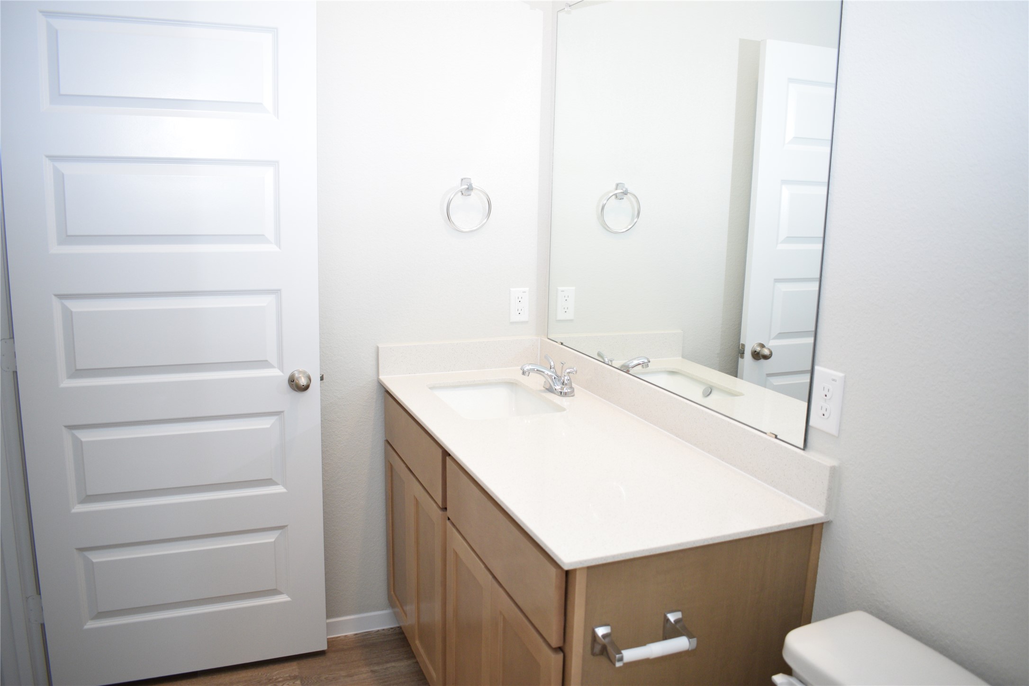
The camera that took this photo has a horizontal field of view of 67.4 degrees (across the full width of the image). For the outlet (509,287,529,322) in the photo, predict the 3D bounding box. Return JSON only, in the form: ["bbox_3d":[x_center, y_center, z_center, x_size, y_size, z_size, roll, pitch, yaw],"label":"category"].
[{"bbox_3d":[0.017,-0.128,2.623,0.070,0.114,0.008,-3,12,-22],"label":"outlet"}]

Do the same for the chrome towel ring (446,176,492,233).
[{"bbox_3d":[-0.144,-0.439,2.464,0.154,0.179,0.058,-3,12,-22],"label":"chrome towel ring"}]

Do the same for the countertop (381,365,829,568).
[{"bbox_3d":[0.086,0.228,1.979,0.573,0.016,1.355,-3,12,-22],"label":"countertop"}]

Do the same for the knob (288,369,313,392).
[{"bbox_3d":[-0.616,0.114,2.220,0.066,0.066,0.072,-3,12,-23],"label":"knob"}]

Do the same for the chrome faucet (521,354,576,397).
[{"bbox_3d":[0.095,0.104,2.319,0.176,0.102,0.206,-3,12,-22],"label":"chrome faucet"}]

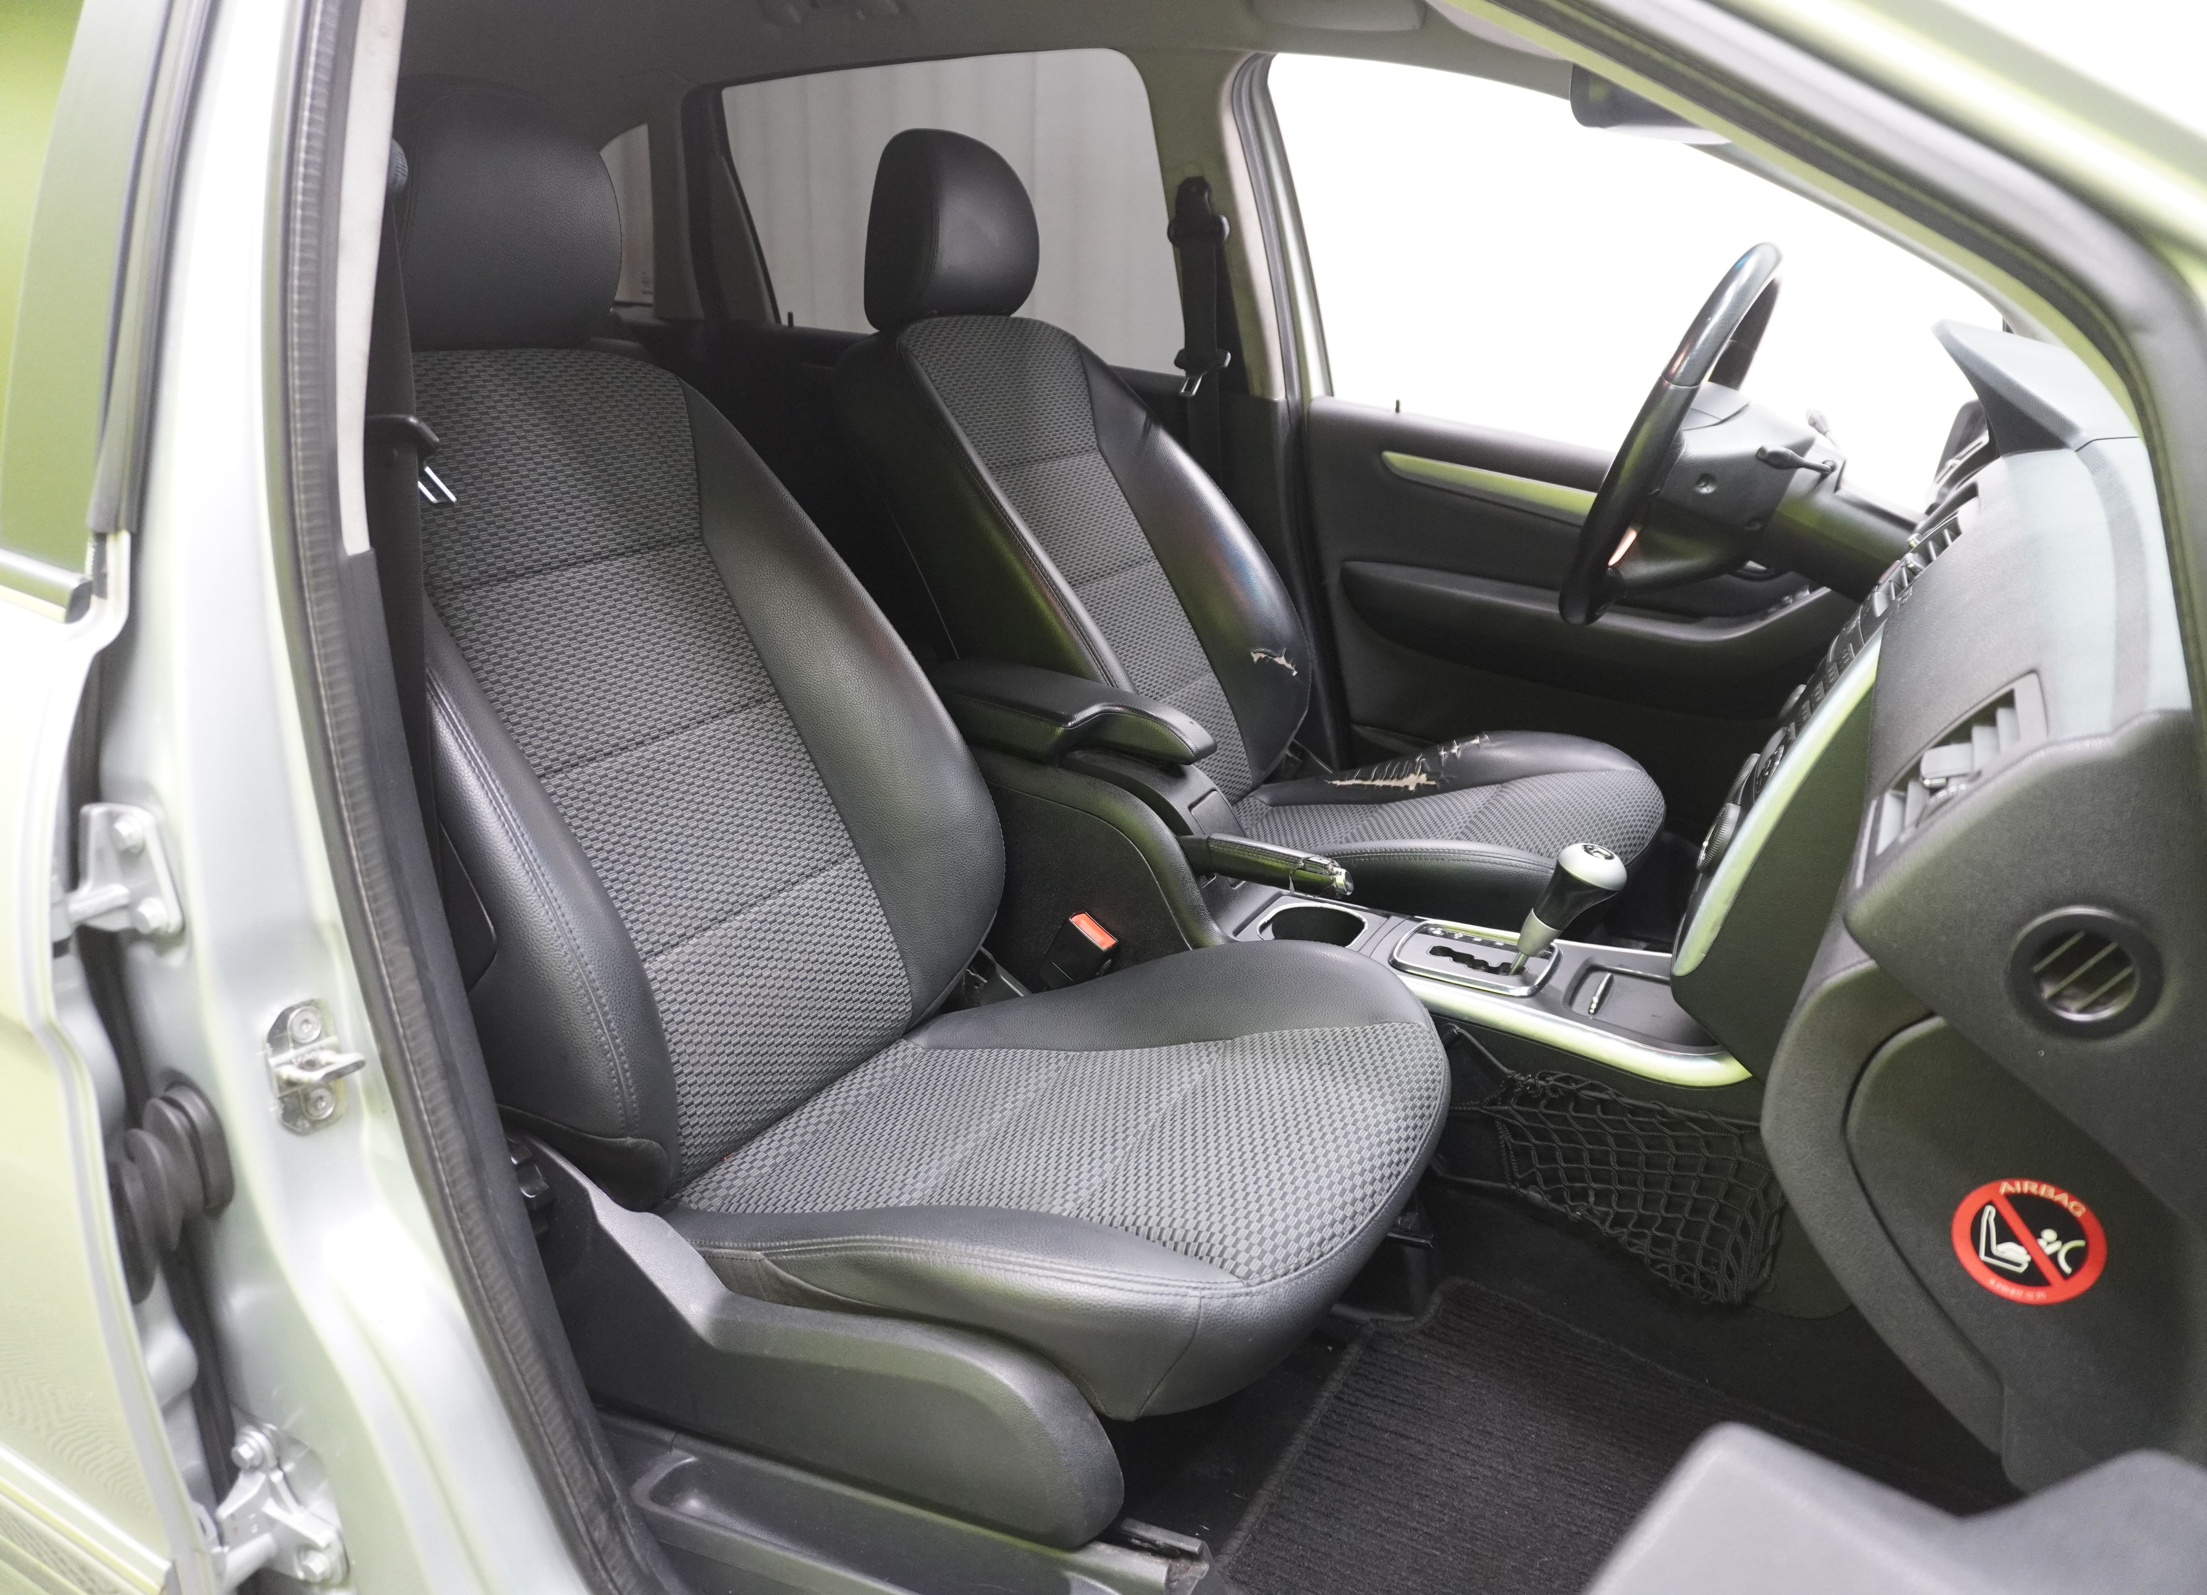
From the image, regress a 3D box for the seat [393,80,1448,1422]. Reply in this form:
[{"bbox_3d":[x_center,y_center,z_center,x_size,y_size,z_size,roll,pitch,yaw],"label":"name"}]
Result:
[{"bbox_3d":[-0.155,-0.071,1.120,0.830,0.810,0.540,12,22,27],"label":"seat"}]

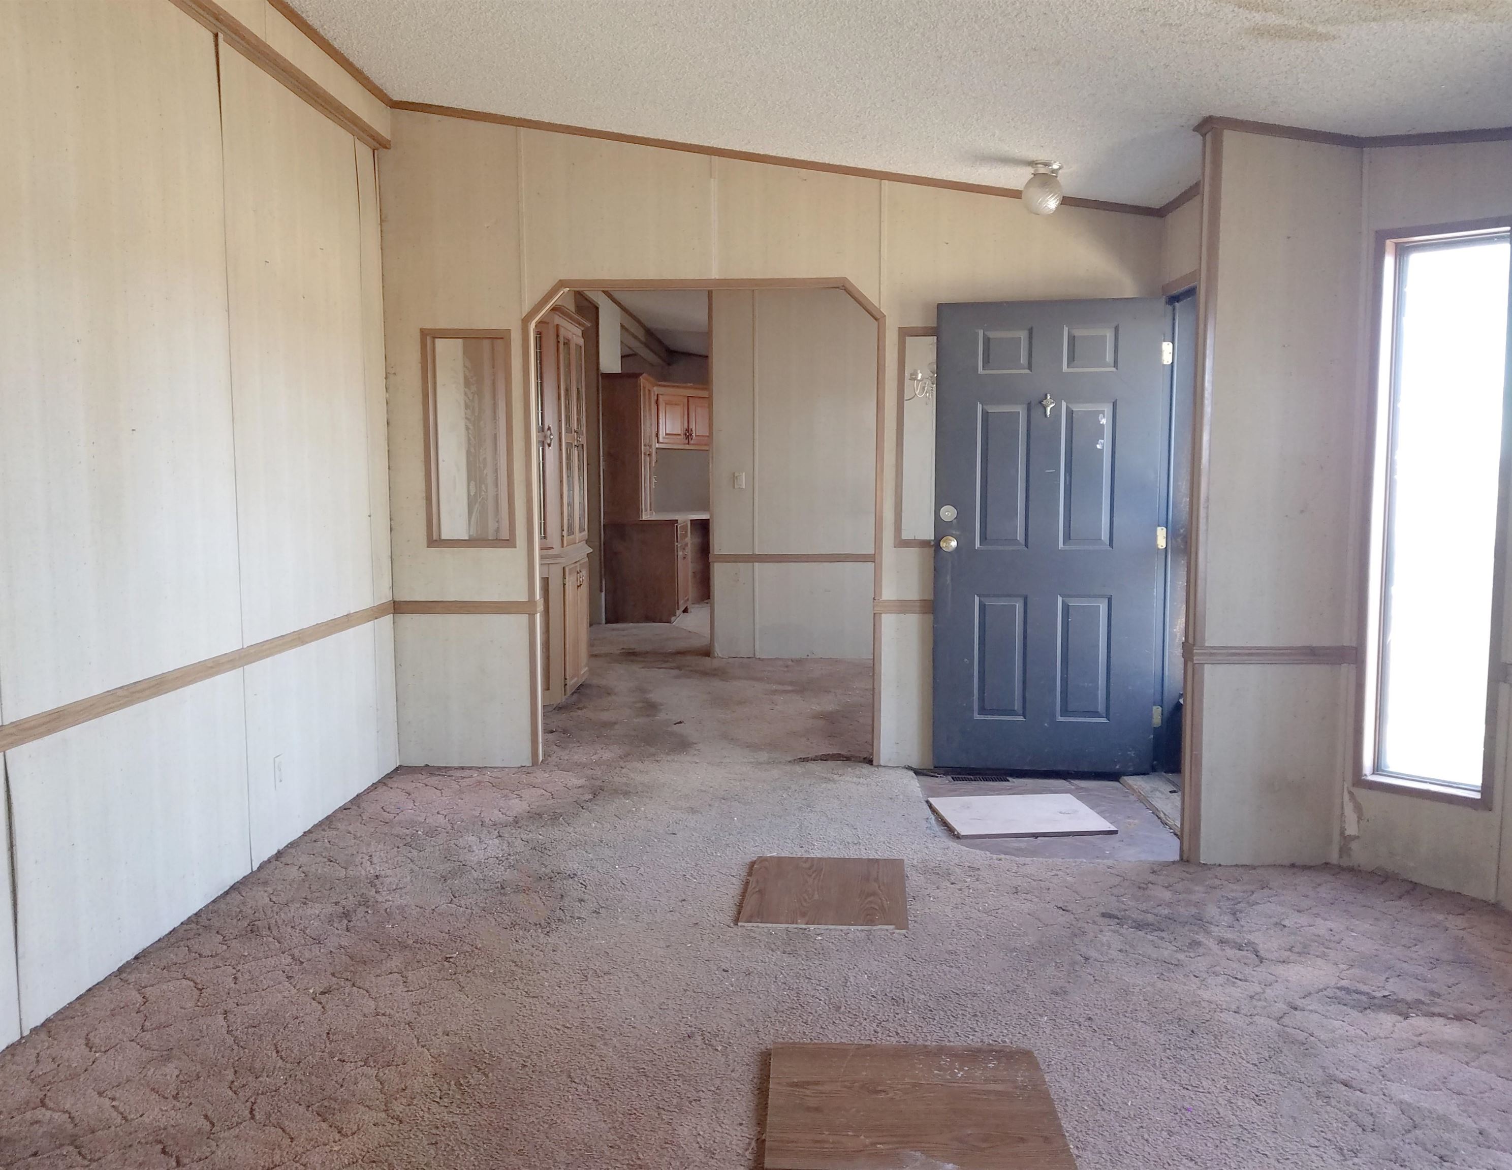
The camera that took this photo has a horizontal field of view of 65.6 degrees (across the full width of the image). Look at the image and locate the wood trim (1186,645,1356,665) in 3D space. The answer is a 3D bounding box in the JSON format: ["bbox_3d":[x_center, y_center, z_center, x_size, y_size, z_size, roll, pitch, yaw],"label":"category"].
[{"bbox_3d":[1.723,0.236,3.891,0.538,0.059,0.025,0,5,2],"label":"wood trim"}]

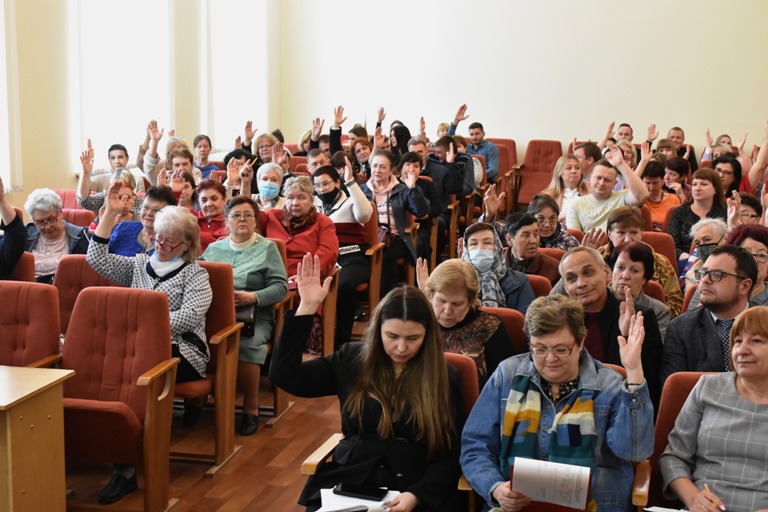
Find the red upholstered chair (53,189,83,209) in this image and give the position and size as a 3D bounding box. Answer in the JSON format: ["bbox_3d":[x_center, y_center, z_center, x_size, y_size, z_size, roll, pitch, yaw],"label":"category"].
[{"bbox_3d":[-2.436,0.006,9.556,0.542,0.955,0.591,3,9,14],"label":"red upholstered chair"}]

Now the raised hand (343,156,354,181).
[{"bbox_3d":[-0.244,-0.589,8.662,0.064,0.187,0.089,-15,6,-25],"label":"raised hand"}]

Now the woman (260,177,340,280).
[{"bbox_3d":[-0.554,0.143,7.836,0.552,1.266,0.709,2,9,11],"label":"woman"}]

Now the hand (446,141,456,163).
[{"bbox_3d":[0.595,-0.929,11.375,0.064,0.187,0.089,-5,10,-30],"label":"hand"}]

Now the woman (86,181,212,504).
[{"bbox_3d":[-1.145,0.354,6.082,0.611,1.379,0.837,5,10,24],"label":"woman"}]

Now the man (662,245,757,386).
[{"bbox_3d":[1.296,0.618,4.942,0.570,1.280,0.750,3,9,14],"label":"man"}]

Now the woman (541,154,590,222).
[{"bbox_3d":[1.335,-0.111,9.626,0.500,1.250,0.700,2,9,8],"label":"woman"}]

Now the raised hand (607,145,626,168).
[{"bbox_3d":[1.556,-0.675,8.600,0.110,0.170,0.070,-10,9,6],"label":"raised hand"}]

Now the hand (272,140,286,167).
[{"bbox_3d":[-0.829,-0.813,10.100,0.095,0.180,0.060,1,9,0],"label":"hand"}]

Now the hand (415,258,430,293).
[{"bbox_3d":[0.184,0.095,6.050,0.085,0.170,0.050,-2,9,-14],"label":"hand"}]

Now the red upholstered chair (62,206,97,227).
[{"bbox_3d":[-2.274,0.173,8.662,0.570,0.930,0.620,3,9,14],"label":"red upholstered chair"}]

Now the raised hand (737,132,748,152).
[{"bbox_3d":[3.289,-1.046,11.744,0.059,0.187,0.089,10,20,-46],"label":"raised hand"}]

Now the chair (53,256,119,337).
[{"bbox_3d":[-1.576,0.504,6.462,0.542,0.955,0.571,3,9,14],"label":"chair"}]

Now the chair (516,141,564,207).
[{"bbox_3d":[1.897,-0.888,15.577,0.542,0.955,0.561,3,9,14],"label":"chair"}]

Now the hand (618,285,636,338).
[{"bbox_3d":[0.899,0.205,4.736,0.064,0.187,0.089,-7,9,-30],"label":"hand"}]

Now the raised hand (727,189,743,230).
[{"bbox_3d":[1.890,-0.248,6.900,0.085,0.190,0.070,7,10,21],"label":"raised hand"}]

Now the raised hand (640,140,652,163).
[{"bbox_3d":[2.153,-0.857,10.500,0.095,0.180,0.060,2,9,8],"label":"raised hand"}]

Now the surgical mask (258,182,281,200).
[{"bbox_3d":[-0.812,-0.462,9.100,0.140,0.115,0.080,0,12,-2],"label":"surgical mask"}]

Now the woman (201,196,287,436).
[{"bbox_3d":[-0.787,0.301,6.974,0.542,1.216,0.670,2,9,11],"label":"woman"}]

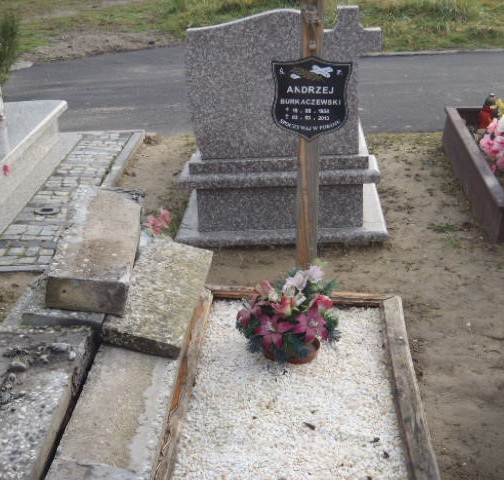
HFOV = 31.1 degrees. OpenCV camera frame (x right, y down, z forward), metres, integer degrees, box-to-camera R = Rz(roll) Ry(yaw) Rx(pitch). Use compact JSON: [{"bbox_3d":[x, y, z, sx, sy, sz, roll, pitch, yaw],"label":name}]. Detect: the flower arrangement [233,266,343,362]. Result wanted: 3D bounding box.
[{"bbox_3d":[0.124,0.247,3.070,0.350,0.310,0.290,0,21,0],"label":"flower arrangement"}]

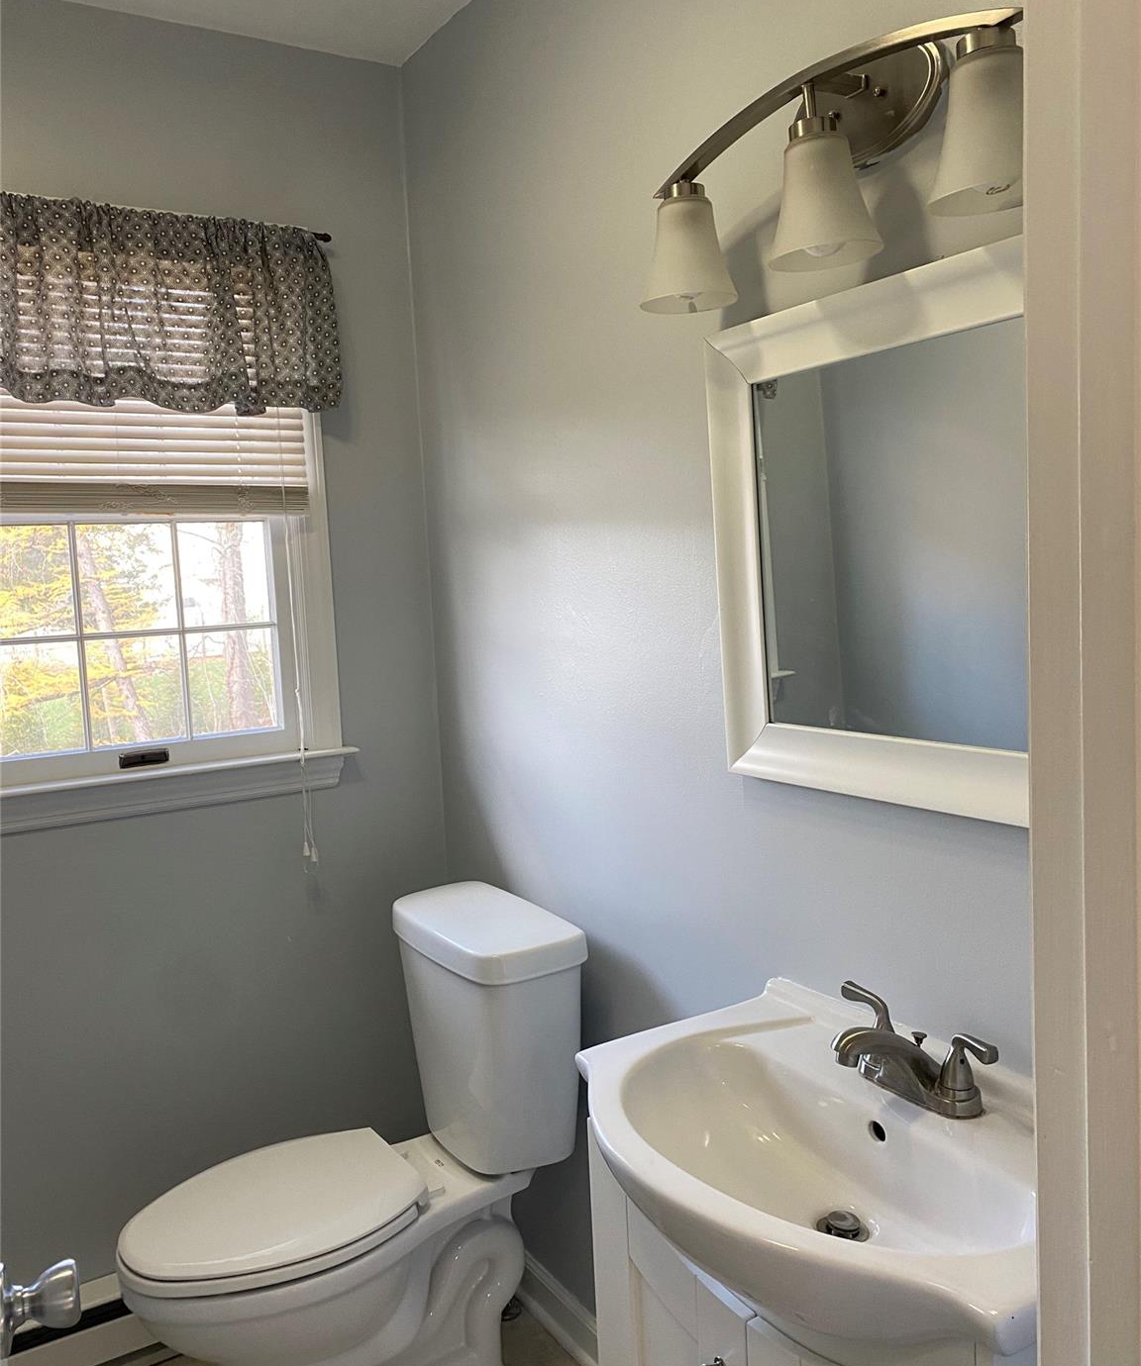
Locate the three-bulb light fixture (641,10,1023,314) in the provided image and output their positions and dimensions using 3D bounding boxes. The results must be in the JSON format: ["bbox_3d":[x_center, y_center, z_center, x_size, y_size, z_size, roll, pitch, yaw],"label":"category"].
[{"bbox_3d":[0.271,-0.567,1.195,0.175,0.246,0.552,-6,6,-31],"label":"three-bulb light fixture"}]

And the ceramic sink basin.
[{"bbox_3d":[0.252,0.508,1.167,0.428,0.163,0.606,-6,6,-31],"label":"ceramic sink basin"}]

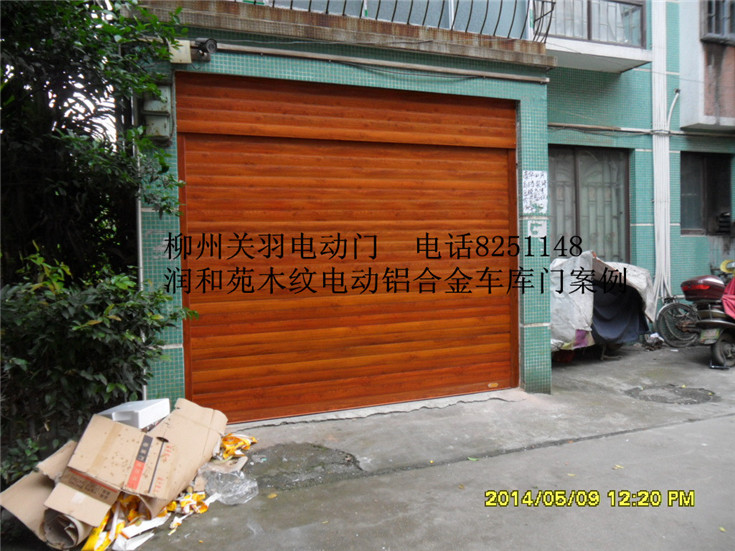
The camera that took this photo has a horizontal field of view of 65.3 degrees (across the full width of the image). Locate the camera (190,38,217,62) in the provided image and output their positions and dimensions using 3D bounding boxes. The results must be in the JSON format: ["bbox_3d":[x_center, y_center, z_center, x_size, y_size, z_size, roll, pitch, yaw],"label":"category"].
[{"bbox_3d":[-1.082,-1.484,3.780,0.168,0.132,0.100,15,9,31],"label":"camera"}]

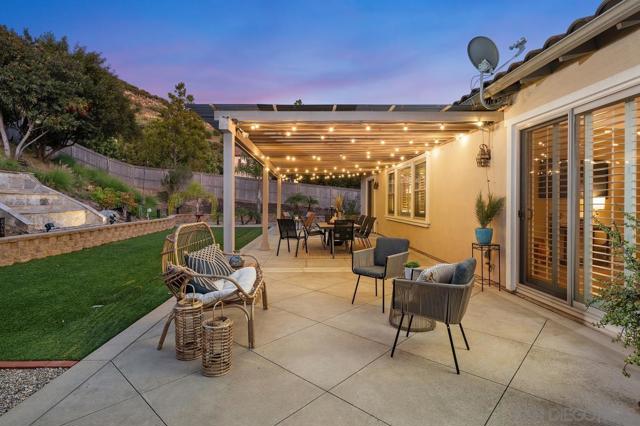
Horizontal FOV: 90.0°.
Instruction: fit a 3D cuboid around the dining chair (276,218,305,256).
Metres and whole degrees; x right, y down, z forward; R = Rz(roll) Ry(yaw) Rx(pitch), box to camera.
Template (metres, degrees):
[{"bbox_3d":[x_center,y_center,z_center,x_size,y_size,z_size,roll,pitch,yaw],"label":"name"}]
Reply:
[{"bbox_3d":[-0.650,0.551,7.495,0.560,0.880,0.660,1,2,19],"label":"dining chair"}]

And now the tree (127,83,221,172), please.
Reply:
[{"bbox_3d":[-11.900,-6.240,25.826,7.200,8.100,7.000,0,2,-3],"label":"tree"}]

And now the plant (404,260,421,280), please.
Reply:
[{"bbox_3d":[1.000,0.617,3.470,0.160,0.220,0.160,0,2,-3],"label":"plant"}]

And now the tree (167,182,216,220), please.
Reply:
[{"bbox_3d":[-7.300,-0.613,18.290,2.450,2.100,2.400,0,2,-3],"label":"tree"}]

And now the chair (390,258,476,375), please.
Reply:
[{"bbox_3d":[1.000,0.824,2.811,0.610,0.830,0.580,1,2,30],"label":"chair"}]

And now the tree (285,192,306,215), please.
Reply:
[{"bbox_3d":[-1.250,-0.393,16.497,1.200,1.300,1.200,0,2,0],"label":"tree"}]

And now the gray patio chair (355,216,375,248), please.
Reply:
[{"bbox_3d":[1.180,0.558,8.670,0.600,0.930,0.580,0,2,-3],"label":"gray patio chair"}]

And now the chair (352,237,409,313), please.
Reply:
[{"bbox_3d":[0.790,0.757,4.164,0.580,0.800,0.610,2,2,44],"label":"chair"}]

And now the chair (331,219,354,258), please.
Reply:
[{"bbox_3d":[0.500,0.557,7.315,0.550,0.880,0.660,0,2,-2],"label":"chair"}]

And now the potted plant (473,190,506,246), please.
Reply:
[{"bbox_3d":[2.560,0.066,4.855,0.400,0.820,0.400,0,2,-2],"label":"potted plant"}]

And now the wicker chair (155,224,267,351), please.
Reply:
[{"bbox_3d":[-1.050,0.678,3.417,0.900,1.080,1.120,0,2,-3],"label":"wicker chair"}]

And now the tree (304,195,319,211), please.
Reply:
[{"bbox_3d":[-0.520,-0.489,19.994,0.950,1.250,0.950,0,2,-3],"label":"tree"}]

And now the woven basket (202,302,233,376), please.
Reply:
[{"bbox_3d":[-0.815,0.979,2.547,0.240,0.540,0.240,0,2,0],"label":"woven basket"}]

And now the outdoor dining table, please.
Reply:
[{"bbox_3d":[0.440,0.648,8.673,1.000,0.750,2.000,0,2,-3],"label":"outdoor dining table"}]

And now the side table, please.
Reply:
[{"bbox_3d":[2.490,0.813,4.806,0.290,0.650,0.290,0,2,-3],"label":"side table"}]

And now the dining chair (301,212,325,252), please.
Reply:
[{"bbox_3d":[-0.180,0.562,8.520,0.620,0.930,0.580,0,2,-3],"label":"dining chair"}]

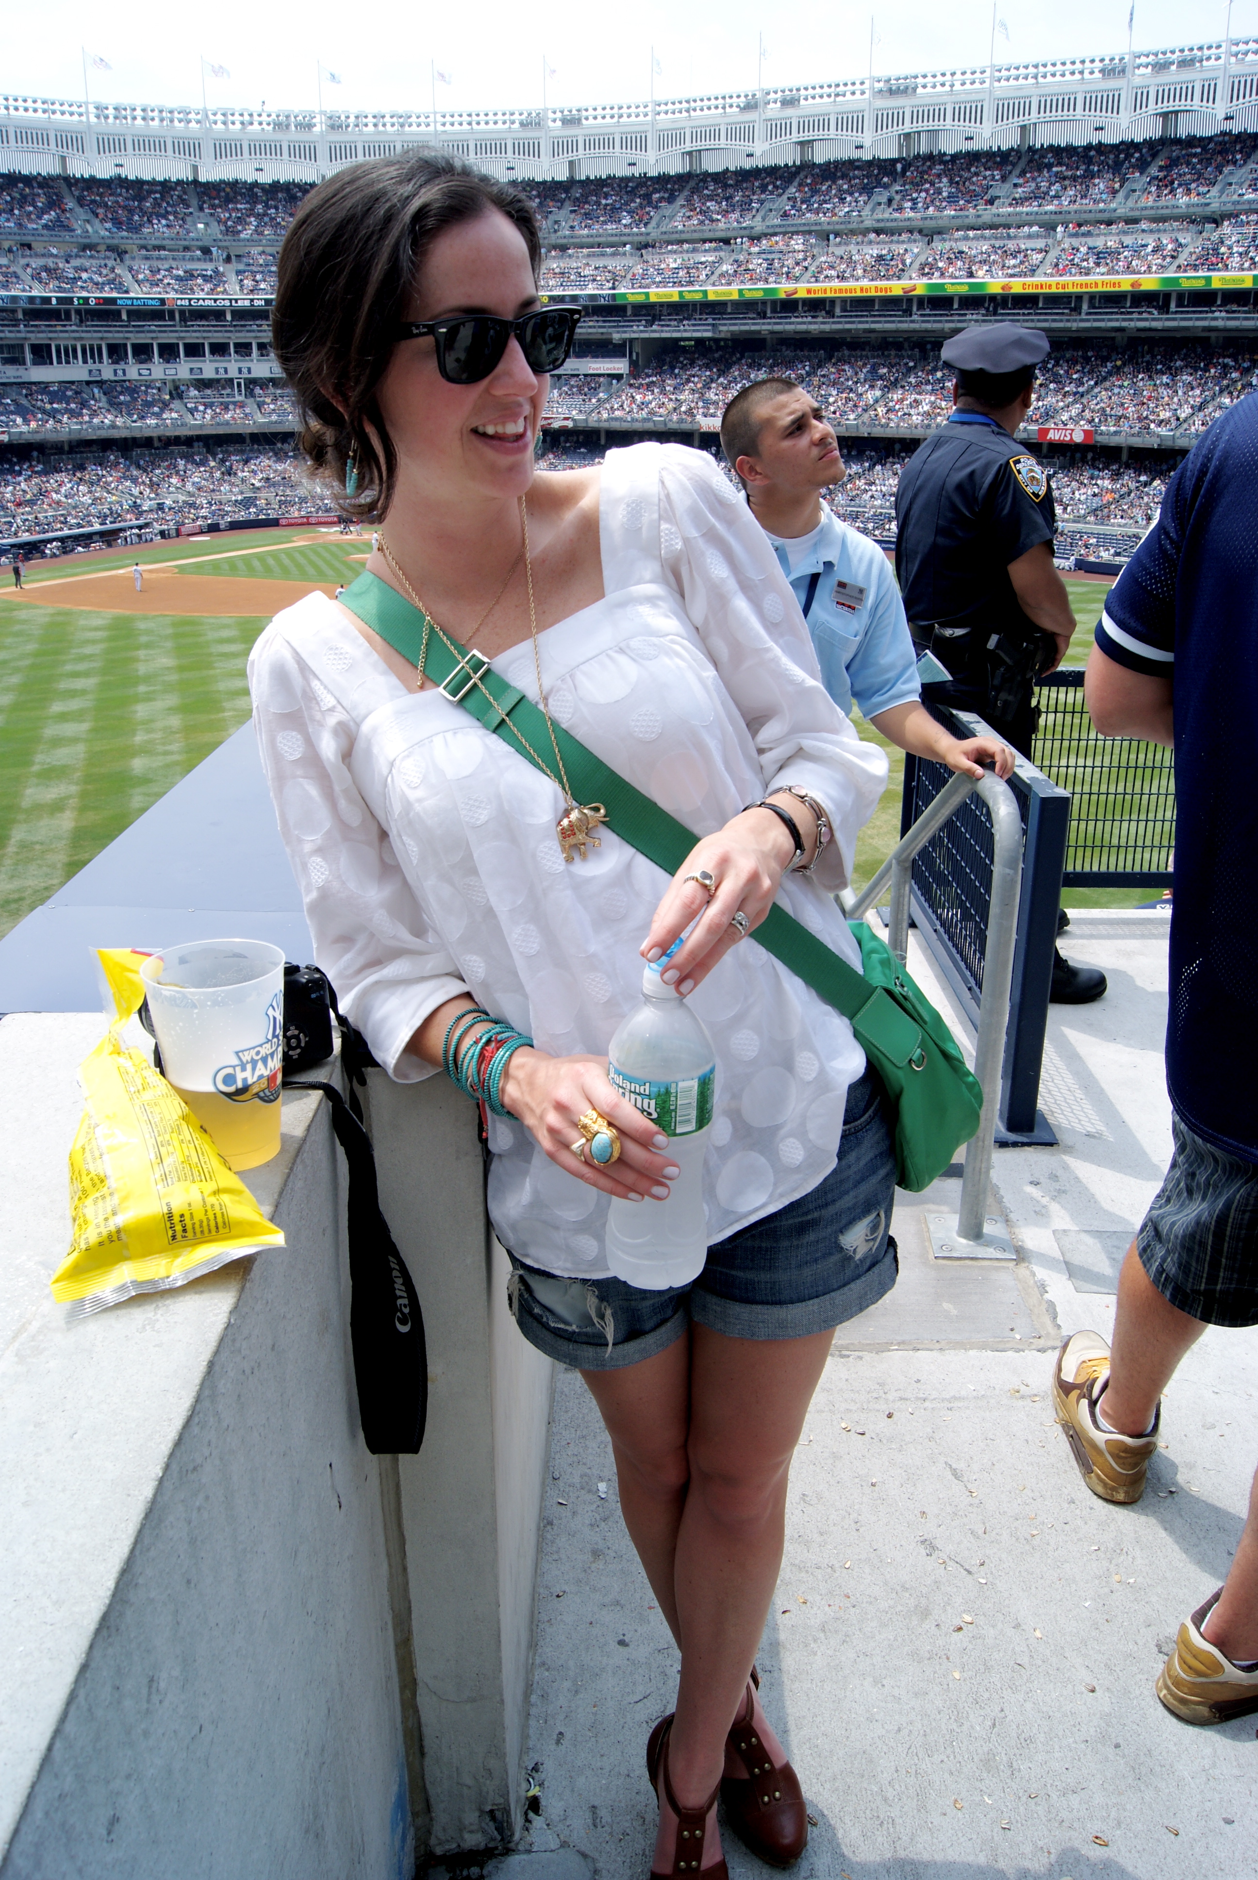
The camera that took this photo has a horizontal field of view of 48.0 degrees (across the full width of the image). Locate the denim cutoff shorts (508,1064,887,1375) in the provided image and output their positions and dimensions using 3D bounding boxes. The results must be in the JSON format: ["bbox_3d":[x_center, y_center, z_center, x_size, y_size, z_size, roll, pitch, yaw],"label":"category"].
[{"bbox_3d":[0.062,0.199,1.308,0.380,0.290,0.270,-5,21,4],"label":"denim cutoff shorts"}]

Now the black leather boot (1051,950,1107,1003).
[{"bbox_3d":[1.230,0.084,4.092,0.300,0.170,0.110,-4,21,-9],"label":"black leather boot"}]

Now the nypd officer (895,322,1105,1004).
[{"bbox_3d":[1.040,-0.736,3.927,0.530,1.820,0.550,-11,24,-26],"label":"nypd officer"}]

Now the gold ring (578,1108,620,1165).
[{"bbox_3d":[-0.019,0.130,0.925,0.029,0.037,0.030,-21,0,-9],"label":"gold ring"}]

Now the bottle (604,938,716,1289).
[{"bbox_3d":[0.021,0.118,0.965,0.073,0.238,0.073,0,21,0],"label":"bottle"}]

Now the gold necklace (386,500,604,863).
[{"bbox_3d":[-0.108,-0.206,1.090,0.180,0.270,0.210,-6,21,2],"label":"gold necklace"}]

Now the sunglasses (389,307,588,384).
[{"bbox_3d":[-0.137,-0.446,1.063,0.148,0.052,0.147,15,32,38],"label":"sunglasses"}]

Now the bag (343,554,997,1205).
[{"bbox_3d":[0.033,-0.046,1.220,0.520,0.570,0.300,0,21,0],"label":"bag"}]

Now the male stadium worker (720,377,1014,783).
[{"bbox_3d":[0.400,-0.264,3.005,0.600,1.750,0.480,-6,22,-15],"label":"male stadium worker"}]

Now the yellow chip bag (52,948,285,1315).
[{"bbox_3d":[-0.355,0.126,1.039,0.155,0.243,0.070,-5,-20,-27],"label":"yellow chip bag"}]

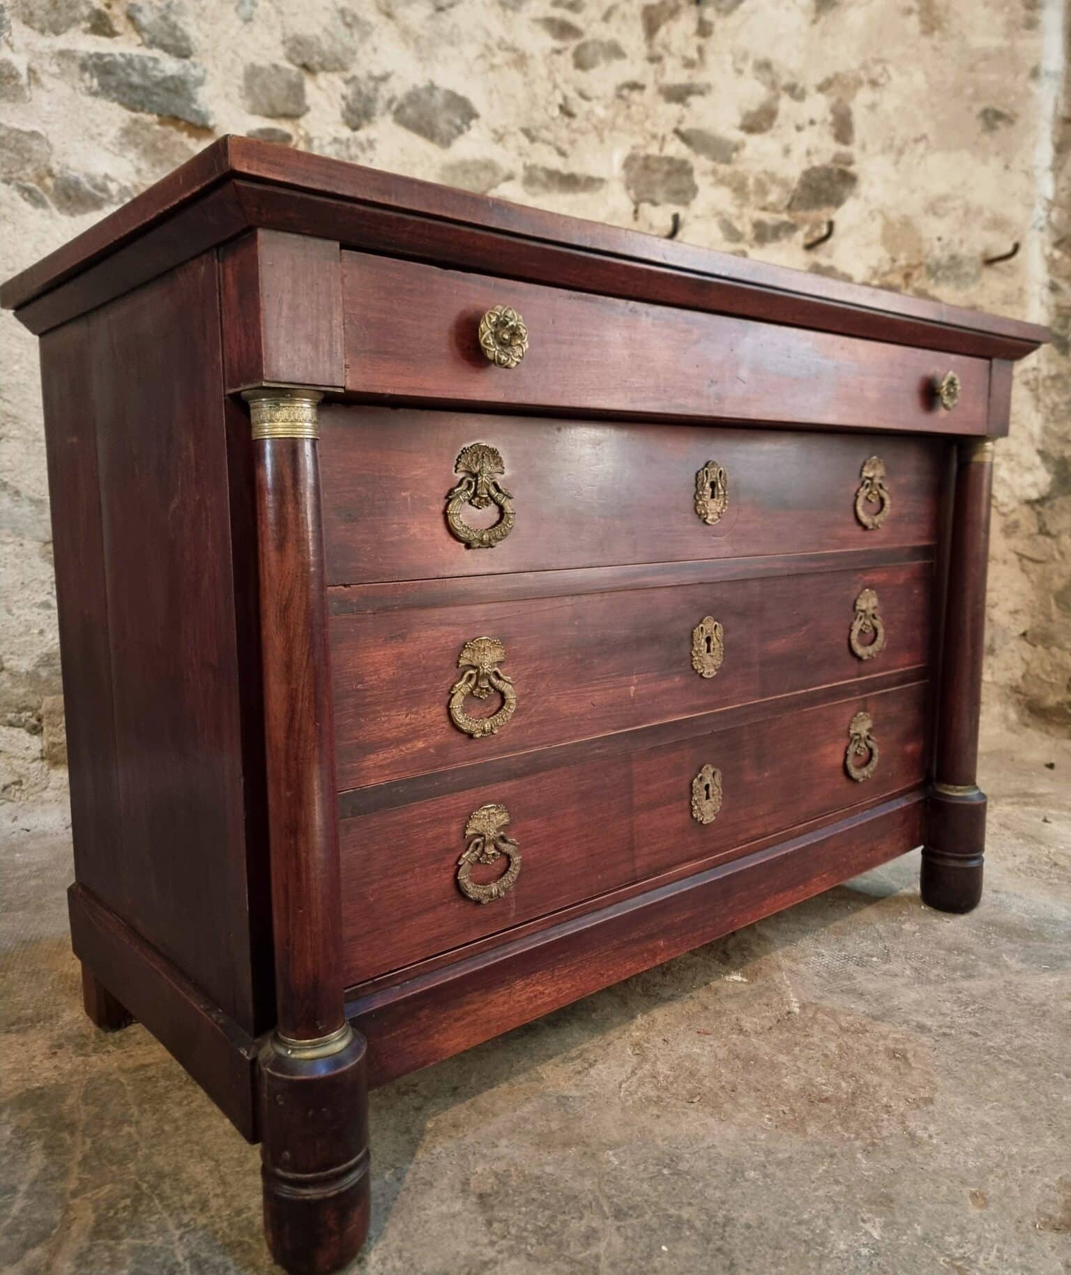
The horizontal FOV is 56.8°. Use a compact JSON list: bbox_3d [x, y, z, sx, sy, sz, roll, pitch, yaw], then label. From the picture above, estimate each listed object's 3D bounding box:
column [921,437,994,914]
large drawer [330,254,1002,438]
[{"bbox_3d":[0.654,0.064,1.517,0.092,0.727,0.092,-7,11,-40],"label":"column"},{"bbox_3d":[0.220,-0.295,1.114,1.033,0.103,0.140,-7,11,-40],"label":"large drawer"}]

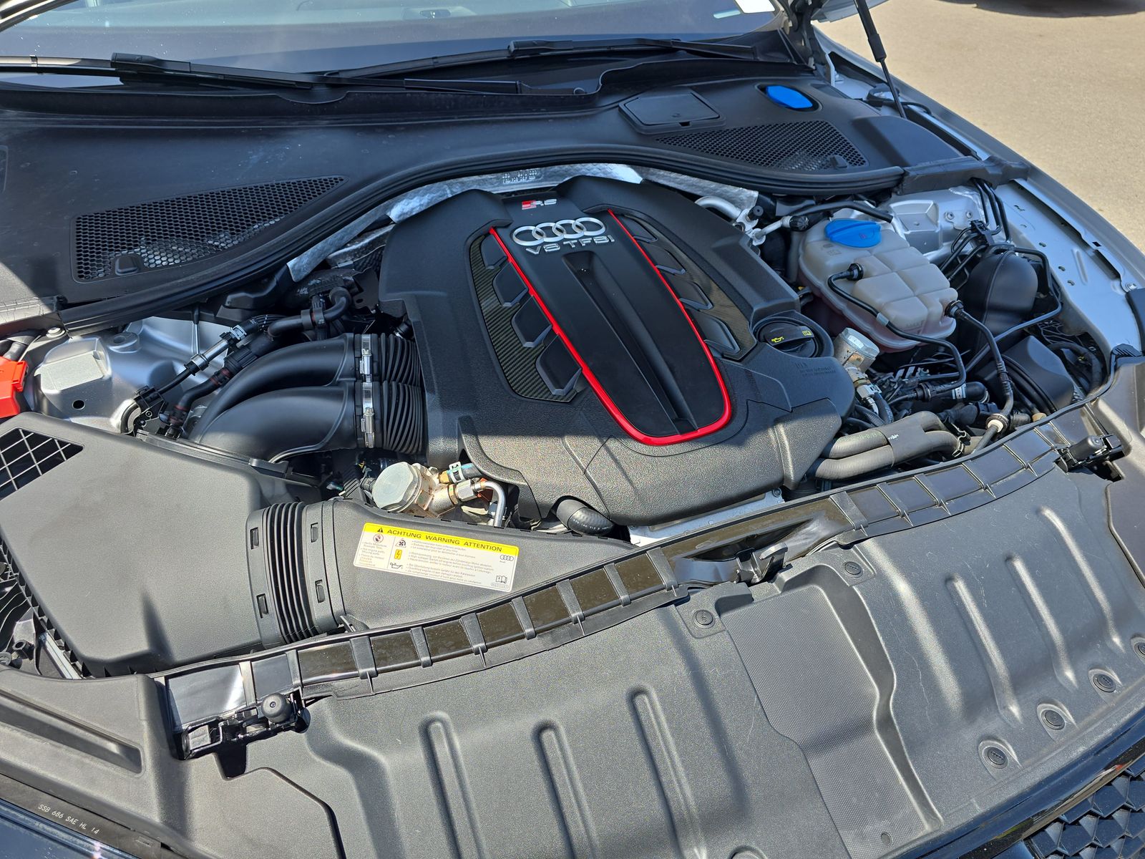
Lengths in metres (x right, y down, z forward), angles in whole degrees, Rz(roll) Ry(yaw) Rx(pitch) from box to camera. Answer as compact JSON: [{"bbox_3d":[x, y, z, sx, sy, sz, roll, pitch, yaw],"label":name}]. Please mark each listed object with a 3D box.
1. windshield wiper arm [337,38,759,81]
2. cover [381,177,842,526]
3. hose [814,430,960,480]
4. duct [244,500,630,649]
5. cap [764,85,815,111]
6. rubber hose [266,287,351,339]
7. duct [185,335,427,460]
[{"bbox_3d":[-0.036,-0.631,1.296,0.740,0.060,0.070,-13,39,-17],"label":"windshield wiper arm"},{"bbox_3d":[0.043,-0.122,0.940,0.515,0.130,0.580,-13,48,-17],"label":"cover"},{"bbox_3d":[0.356,0.032,0.859,0.200,0.036,0.042,-13,39,-17],"label":"hose"},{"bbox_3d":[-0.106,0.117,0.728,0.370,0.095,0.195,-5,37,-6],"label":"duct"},{"bbox_3d":[0.379,-0.583,1.335,0.078,0.030,0.072,3,46,-3],"label":"cap"},{"bbox_3d":[-0.350,-0.161,1.016,0.120,0.045,0.060,-28,45,-32],"label":"rubber hose"},{"bbox_3d":[-0.304,-0.033,0.898,0.280,0.095,0.215,-13,39,-17],"label":"duct"}]

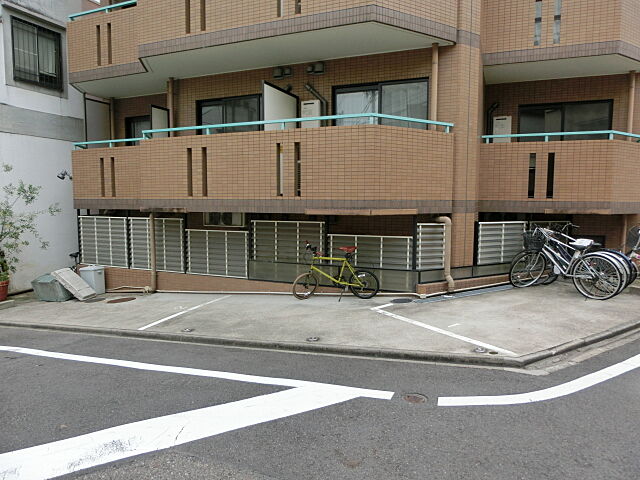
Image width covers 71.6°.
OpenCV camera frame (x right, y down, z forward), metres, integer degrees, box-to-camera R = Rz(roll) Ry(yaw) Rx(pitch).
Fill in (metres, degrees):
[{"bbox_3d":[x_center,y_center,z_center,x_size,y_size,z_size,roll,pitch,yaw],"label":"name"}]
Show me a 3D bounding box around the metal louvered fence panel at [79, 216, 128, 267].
[{"bbox_3d":[-4.574,0.050,9.371,1.374,1.048,0.090,2,5,23],"label":"metal louvered fence panel"}]

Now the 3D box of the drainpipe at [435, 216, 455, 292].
[{"bbox_3d":[1.947,0.246,6.925,0.280,1.194,0.180,-3,6,-30],"label":"drainpipe"}]

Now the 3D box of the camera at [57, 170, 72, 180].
[{"bbox_3d":[-5.580,-1.409,9.690,0.320,0.200,0.200,2,5,23],"label":"camera"}]

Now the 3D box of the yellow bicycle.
[{"bbox_3d":[0.265,0.490,7.120,1.430,0.930,0.460,-2,4,19],"label":"yellow bicycle"}]

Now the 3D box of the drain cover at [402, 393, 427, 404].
[{"bbox_3d":[0.749,1.270,3.515,0.200,0.030,0.200,-2,3,0],"label":"drain cover"}]

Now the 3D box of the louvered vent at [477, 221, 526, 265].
[{"bbox_3d":[3.182,0.037,7.765,1.323,0.726,0.070,-3,6,-30],"label":"louvered vent"}]

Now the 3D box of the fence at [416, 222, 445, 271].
[{"bbox_3d":[1.736,0.108,6.906,0.542,0.706,0.090,-2,5,-24],"label":"fence"}]

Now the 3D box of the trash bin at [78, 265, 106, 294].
[{"bbox_3d":[-4.787,0.856,9.399,0.430,0.540,0.270,2,5,23],"label":"trash bin"}]

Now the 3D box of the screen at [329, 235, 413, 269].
[{"bbox_3d":[0.781,0.219,7.125,1.413,0.573,0.090,2,5,23],"label":"screen"}]

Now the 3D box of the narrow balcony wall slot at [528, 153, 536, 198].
[{"bbox_3d":[3.887,-1.173,8.134,0.105,0.815,0.120,2,5,22],"label":"narrow balcony wall slot"}]

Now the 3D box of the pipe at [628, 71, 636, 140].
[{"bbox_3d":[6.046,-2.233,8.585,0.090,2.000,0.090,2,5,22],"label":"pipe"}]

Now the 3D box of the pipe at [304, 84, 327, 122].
[{"bbox_3d":[-0.093,-2.428,8.045,0.448,0.850,0.120,2,5,23],"label":"pipe"}]

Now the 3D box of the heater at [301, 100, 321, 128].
[{"bbox_3d":[-0.137,-2.198,8.012,0.345,0.570,0.210,2,5,23],"label":"heater"}]

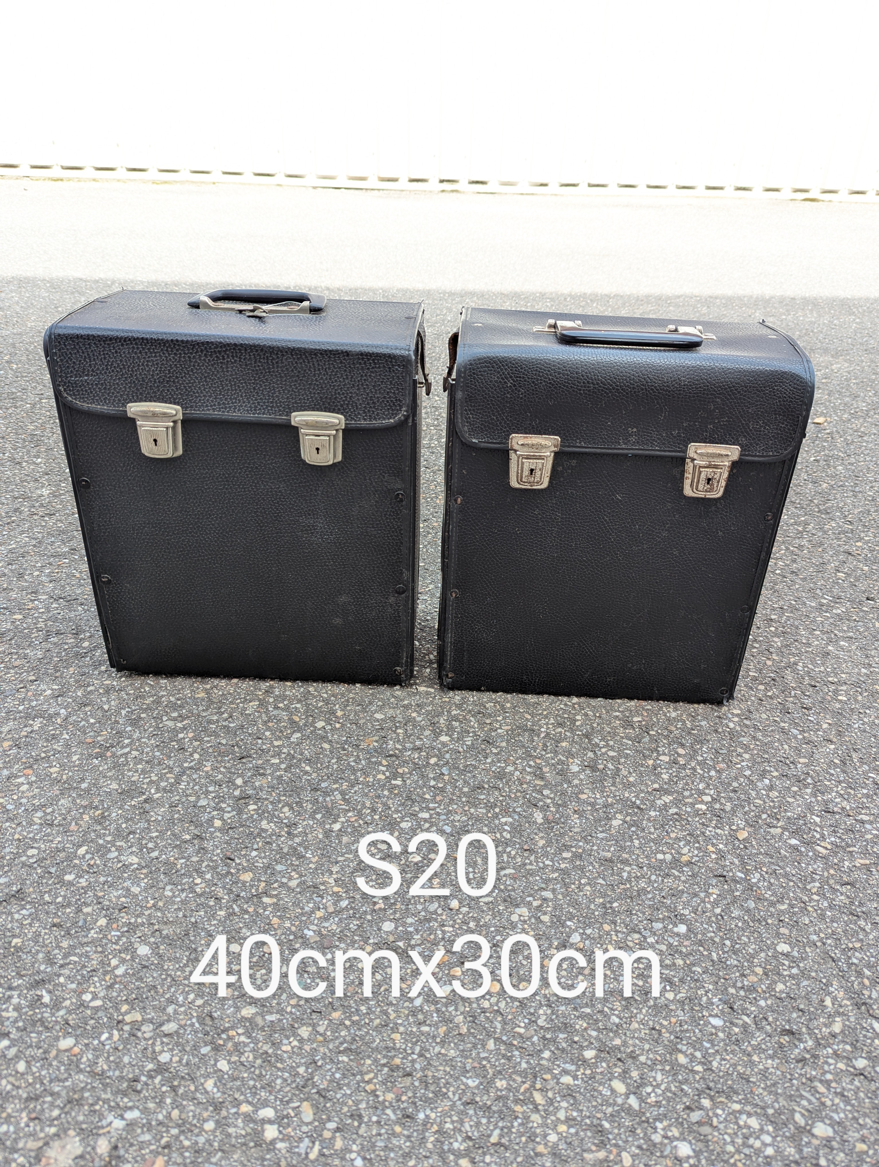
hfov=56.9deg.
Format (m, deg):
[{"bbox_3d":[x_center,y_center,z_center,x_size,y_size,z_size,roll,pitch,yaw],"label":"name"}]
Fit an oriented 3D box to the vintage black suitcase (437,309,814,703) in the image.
[{"bbox_3d":[0.164,-0.084,0.841,0.317,0.381,0.173,3,30,1],"label":"vintage black suitcase"}]

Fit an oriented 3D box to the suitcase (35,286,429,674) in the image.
[{"bbox_3d":[-0.183,-0.103,0.847,0.327,0.382,0.174,3,30,0],"label":"suitcase"}]

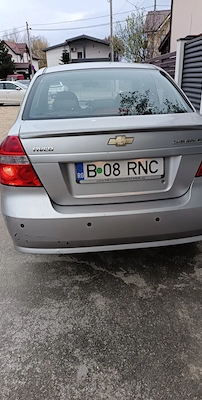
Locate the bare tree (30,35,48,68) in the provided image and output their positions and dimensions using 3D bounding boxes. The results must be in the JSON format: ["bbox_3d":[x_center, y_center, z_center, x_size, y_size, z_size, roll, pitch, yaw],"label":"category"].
[{"bbox_3d":[-11.128,-25.754,51.823,4.500,8.800,4.500,-3,24,0],"label":"bare tree"}]

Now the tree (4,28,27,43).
[{"bbox_3d":[-18.245,-30.766,60.404,6.000,11.600,6.000,-3,24,0],"label":"tree"}]

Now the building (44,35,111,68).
[{"bbox_3d":[-3.564,-21.762,43.894,10.300,7.300,10.000,-3,24,0],"label":"building"}]

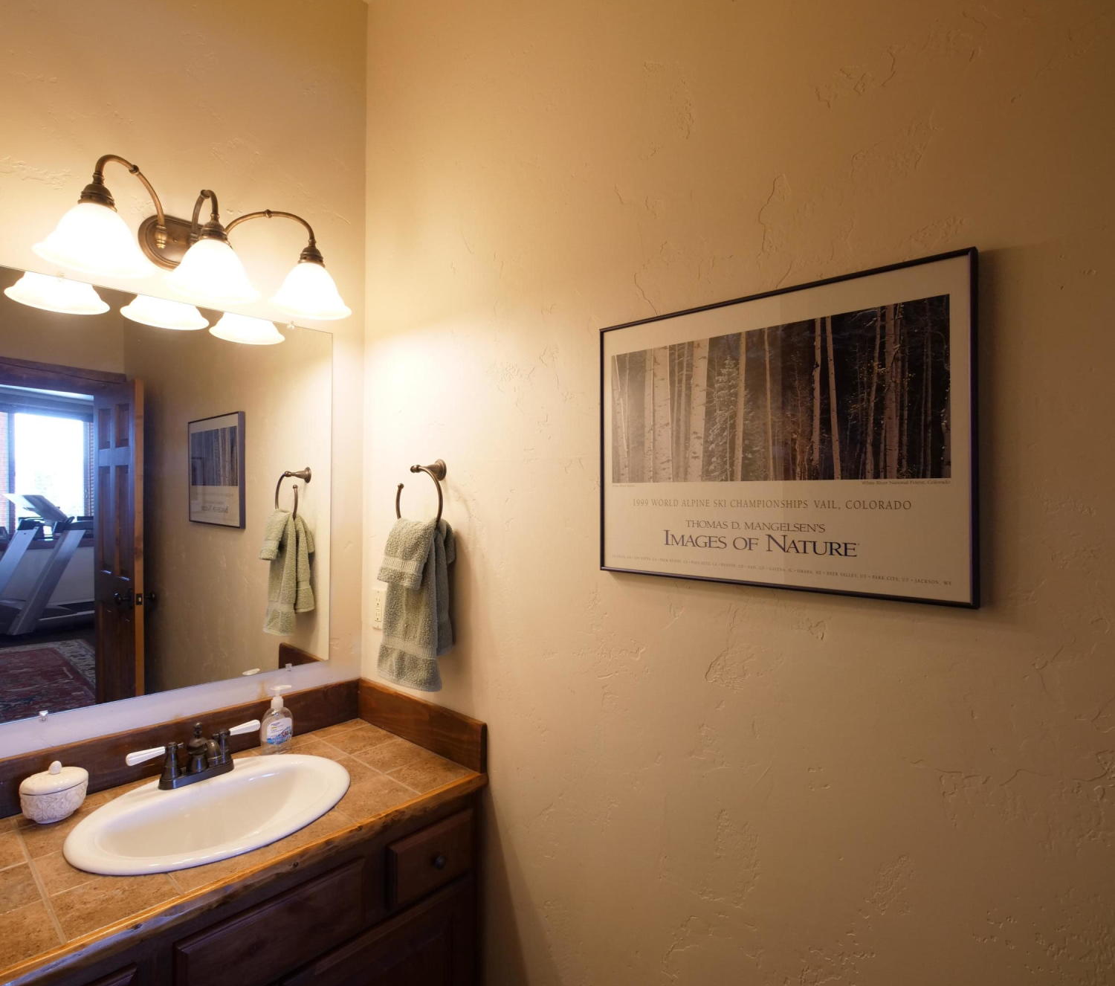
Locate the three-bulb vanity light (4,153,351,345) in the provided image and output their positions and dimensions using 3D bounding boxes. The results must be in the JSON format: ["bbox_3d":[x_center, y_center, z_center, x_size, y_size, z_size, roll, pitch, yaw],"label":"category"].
[{"bbox_3d":[-0.780,-0.557,1.348,0.287,0.224,0.611,-1,-2,42],"label":"three-bulb vanity light"}]

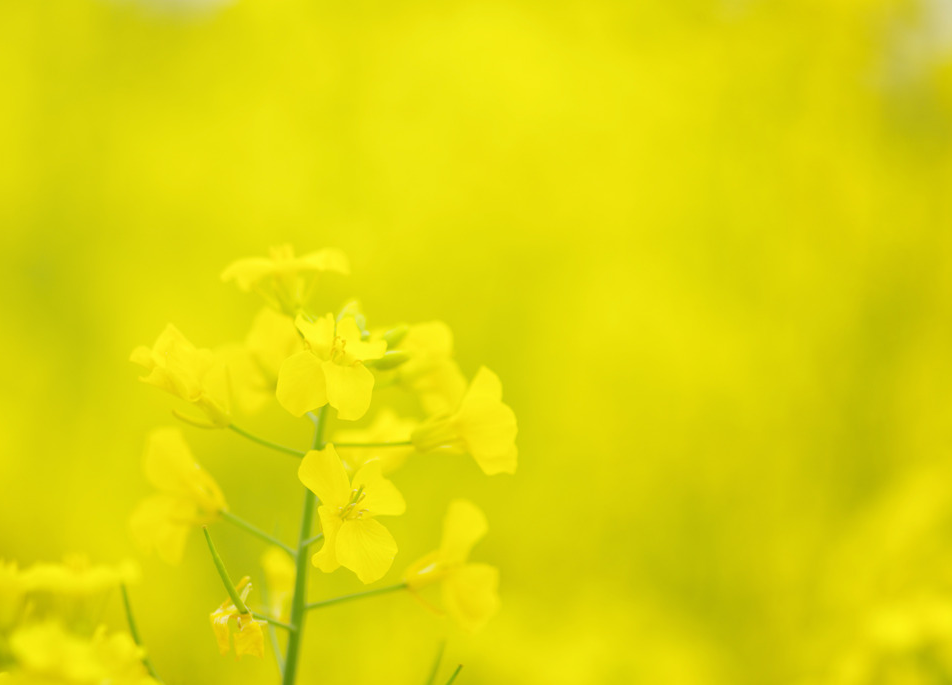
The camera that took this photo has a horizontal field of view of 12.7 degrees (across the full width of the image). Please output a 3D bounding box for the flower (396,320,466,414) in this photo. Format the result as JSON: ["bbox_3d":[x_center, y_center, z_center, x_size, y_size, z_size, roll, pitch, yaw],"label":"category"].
[{"bbox_3d":[-0.009,0.005,0.797,0.011,0.018,0.017,-8,7,-25],"label":"flower"}]

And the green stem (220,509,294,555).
[{"bbox_3d":[-0.040,0.035,0.790,0.018,0.001,0.001,28,0,30],"label":"green stem"}]

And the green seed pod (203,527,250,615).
[{"bbox_3d":[-0.045,0.041,0.775,0.002,0.017,0.002,-27,7,0],"label":"green seed pod"}]

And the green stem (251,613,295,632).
[{"bbox_3d":[-0.037,0.051,0.780,0.001,0.001,0.012,25,0,42],"label":"green stem"}]

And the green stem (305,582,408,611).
[{"bbox_3d":[-0.022,0.047,0.783,0.019,0.001,0.001,-13,0,9],"label":"green stem"}]

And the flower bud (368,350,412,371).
[{"bbox_3d":[-0.016,0.003,0.790,0.008,0.003,0.003,-12,0,-21],"label":"flower bud"}]

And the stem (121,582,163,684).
[{"bbox_3d":[-0.063,0.055,0.800,0.001,0.019,0.001,-22,0,0],"label":"stem"}]

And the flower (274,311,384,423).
[{"bbox_3d":[-0.026,0.004,0.777,0.020,0.017,0.011,0,-30,-4],"label":"flower"}]

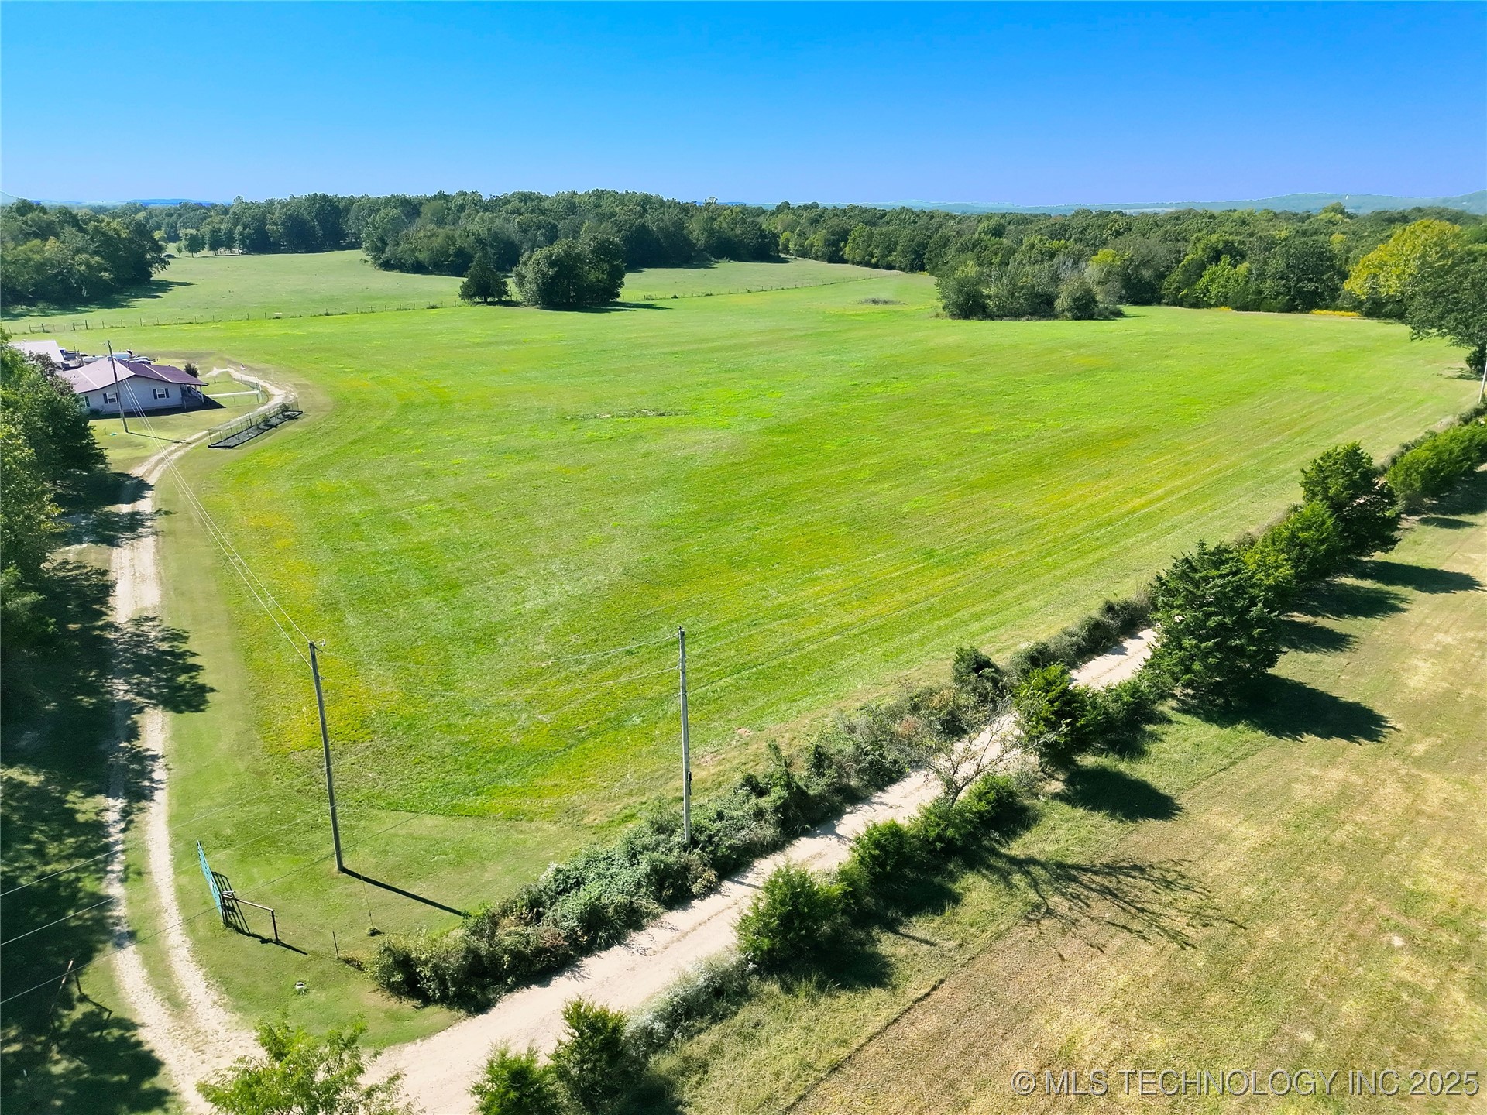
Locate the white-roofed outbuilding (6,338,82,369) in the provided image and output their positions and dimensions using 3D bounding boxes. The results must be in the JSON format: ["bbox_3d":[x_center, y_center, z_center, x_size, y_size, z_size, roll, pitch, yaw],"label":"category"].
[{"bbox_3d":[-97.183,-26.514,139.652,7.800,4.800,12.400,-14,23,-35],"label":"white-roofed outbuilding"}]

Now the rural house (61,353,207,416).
[{"bbox_3d":[-74.999,-21.536,126.746,12.984,4.131,17.933,-14,23,-35],"label":"rural house"}]

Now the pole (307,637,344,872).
[{"bbox_3d":[-14.432,7.067,35.753,0.280,8.890,0.280,0,19,0],"label":"pole"}]

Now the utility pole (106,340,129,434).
[{"bbox_3d":[-63.788,-17.357,105.201,0.280,9.366,0.280,0,19,0],"label":"utility pole"}]

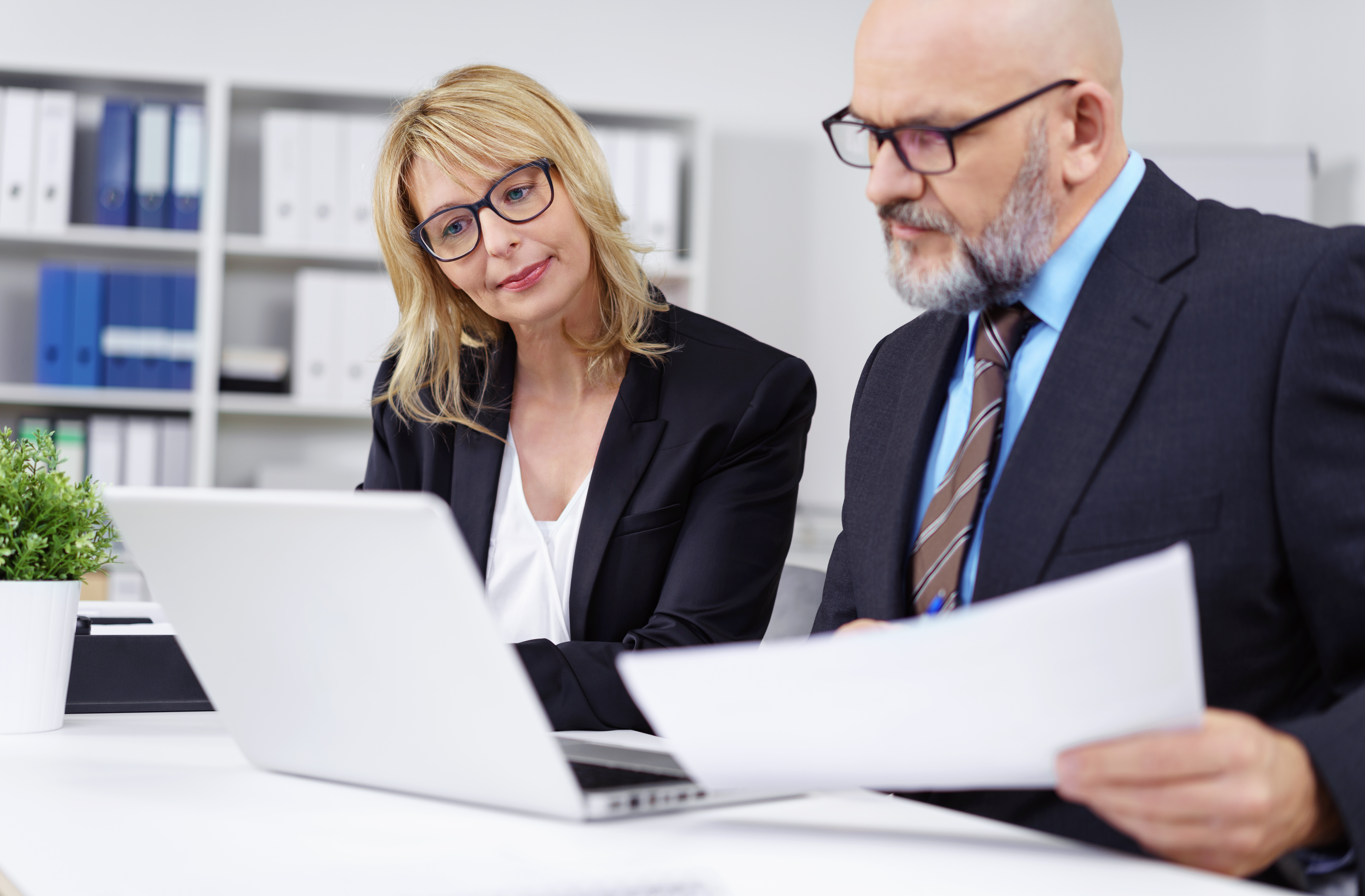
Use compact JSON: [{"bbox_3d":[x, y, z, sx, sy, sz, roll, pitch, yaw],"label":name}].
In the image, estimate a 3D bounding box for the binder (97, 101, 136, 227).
[{"bbox_3d":[-1.413,-0.683,5.246,0.080,0.318,0.285,2,-2,-12],"label":"binder"}]

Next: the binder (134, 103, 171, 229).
[{"bbox_3d":[-1.325,-0.681,5.265,0.080,0.318,0.285,2,-2,-12],"label":"binder"}]

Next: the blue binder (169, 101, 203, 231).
[{"bbox_3d":[-1.244,-0.678,5.282,0.080,0.318,0.285,2,-2,-12],"label":"blue binder"}]

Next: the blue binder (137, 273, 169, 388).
[{"bbox_3d":[-1.330,-0.287,5.286,0.078,0.300,0.280,2,-2,-12],"label":"blue binder"}]

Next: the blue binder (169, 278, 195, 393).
[{"bbox_3d":[-1.257,-0.284,5.301,0.078,0.300,0.280,2,-2,-12],"label":"blue binder"}]

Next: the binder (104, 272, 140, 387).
[{"bbox_3d":[-1.403,-0.288,5.270,0.078,0.300,0.280,2,-2,-12],"label":"binder"}]

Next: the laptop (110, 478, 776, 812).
[{"bbox_3d":[-0.150,0.134,1.415,0.325,0.199,0.366,0,-3,39],"label":"laptop"}]

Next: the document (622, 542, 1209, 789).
[{"bbox_3d":[0.134,0.138,1.149,0.296,0.025,0.210,-8,-35,10],"label":"document"}]

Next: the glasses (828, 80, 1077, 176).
[{"bbox_3d":[0.199,-0.233,1.504,0.140,0.045,0.142,-27,25,-29],"label":"glasses"}]

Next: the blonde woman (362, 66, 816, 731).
[{"bbox_3d":[-0.102,0.321,1.969,0.500,1.341,0.700,1,-2,16],"label":"blonde woman"}]

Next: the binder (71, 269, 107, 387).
[{"bbox_3d":[-1.482,-0.288,5.253,0.078,0.300,0.280,2,-2,-12],"label":"binder"}]

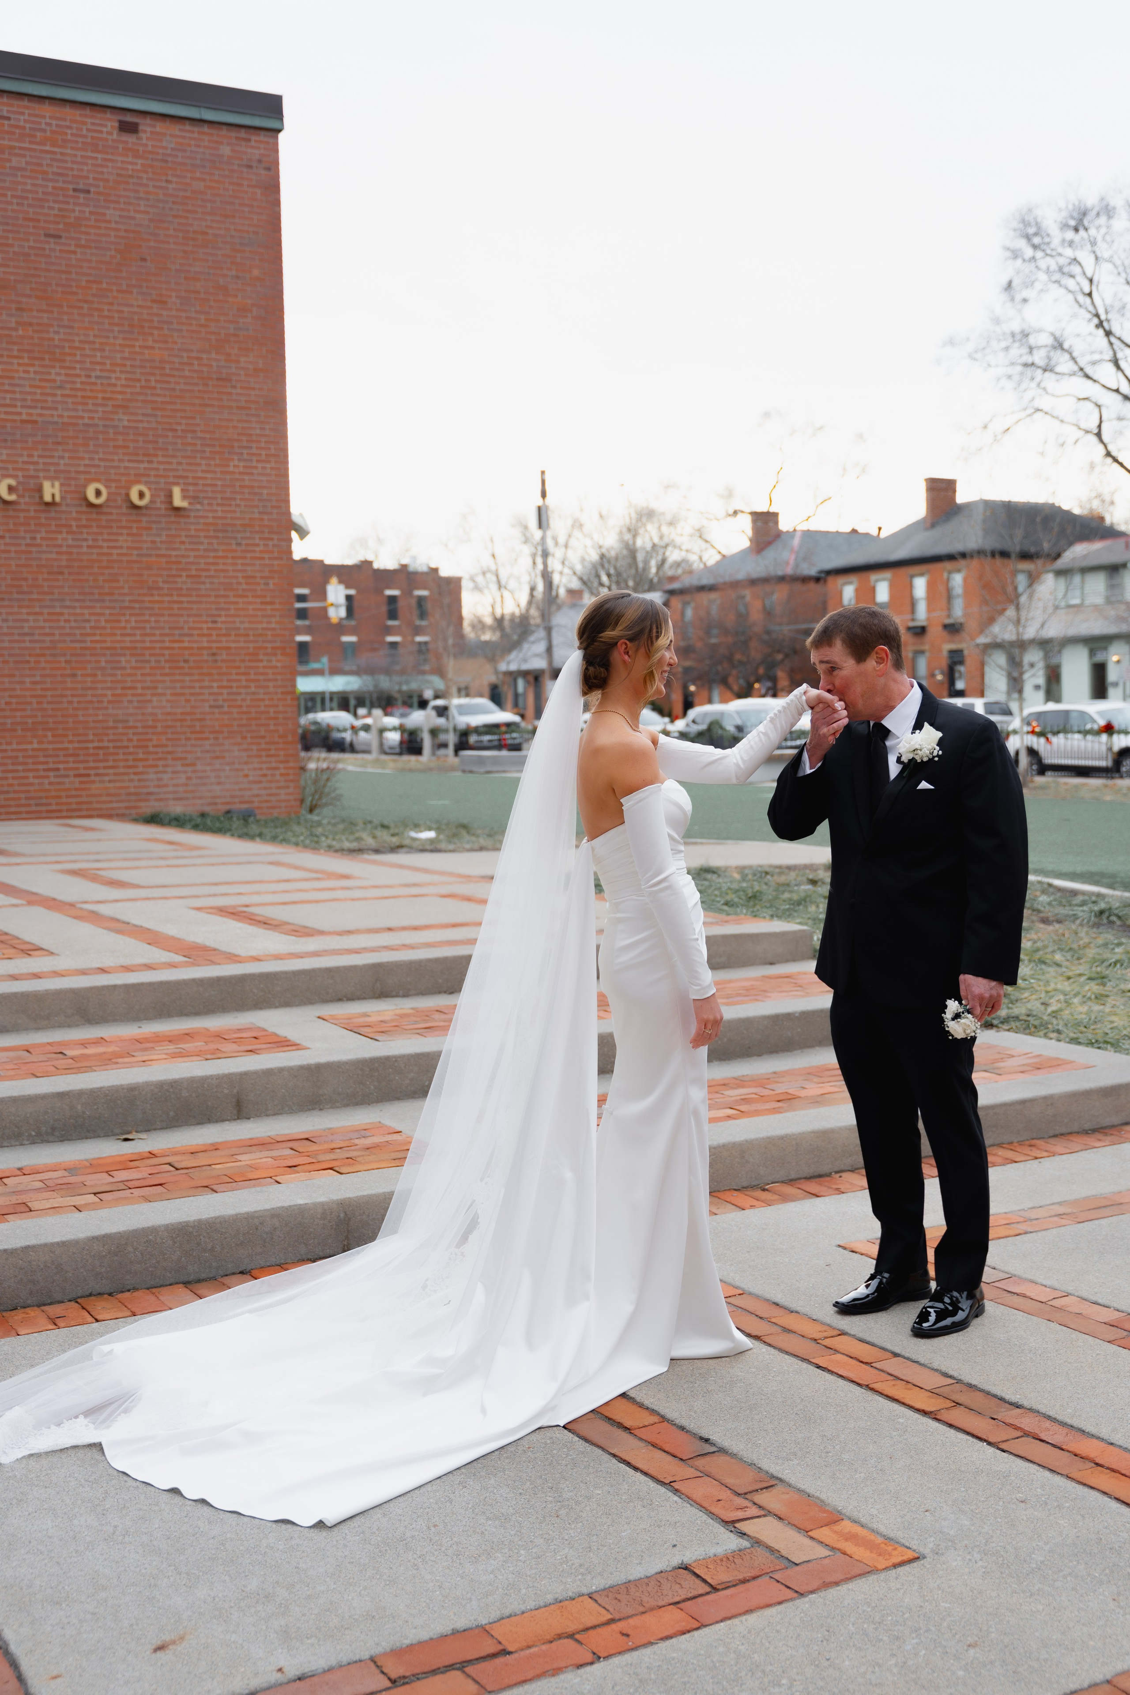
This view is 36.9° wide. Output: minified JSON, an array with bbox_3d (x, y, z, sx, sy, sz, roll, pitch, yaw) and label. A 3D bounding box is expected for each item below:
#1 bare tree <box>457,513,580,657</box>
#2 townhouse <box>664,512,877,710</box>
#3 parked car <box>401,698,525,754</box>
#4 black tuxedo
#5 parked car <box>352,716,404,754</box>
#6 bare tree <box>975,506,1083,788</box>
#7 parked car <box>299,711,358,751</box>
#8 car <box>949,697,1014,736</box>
[{"bbox_3d":[-2.499,-11.875,91.350,6.600,12.300,6.600,-1,4,0],"label":"bare tree"},{"bbox_3d":[11.822,-9.663,73.298,13.000,10.200,8.400,-4,5,-34],"label":"townhouse"},{"bbox_3d":[-3.436,-4.151,57.847,2.030,1.950,5.700,-4,5,-29],"label":"parked car"},{"bbox_3d":[0.831,0.365,4.236,0.420,1.530,0.580,-4,5,-32],"label":"black tuxedo"},{"bbox_3d":[-6.583,-4.215,62.852,1.800,1.470,4.500,-4,5,-28],"label":"parked car"},{"bbox_3d":[9.246,-4.126,33.797,2.200,5.600,2.200,-1,4,0],"label":"bare tree"},{"bbox_3d":[-9.119,-4.641,67.830,1.850,1.620,4.600,-4,5,-30],"label":"parked car"},{"bbox_3d":[11.762,-3.681,51.890,1.850,1.800,4.700,-4,5,-34],"label":"car"}]

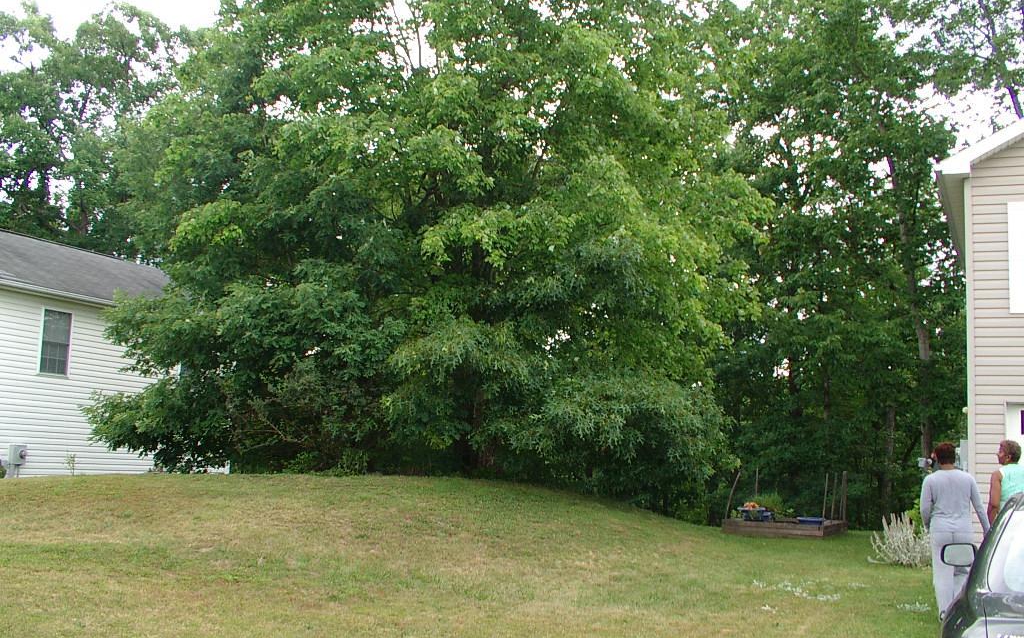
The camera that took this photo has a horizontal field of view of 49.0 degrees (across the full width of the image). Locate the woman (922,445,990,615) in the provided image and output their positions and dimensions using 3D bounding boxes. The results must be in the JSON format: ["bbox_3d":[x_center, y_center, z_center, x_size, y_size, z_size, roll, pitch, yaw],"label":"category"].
[{"bbox_3d":[4.130,1.975,10.470,0.610,1.660,0.400,-1,-8,21],"label":"woman"}]

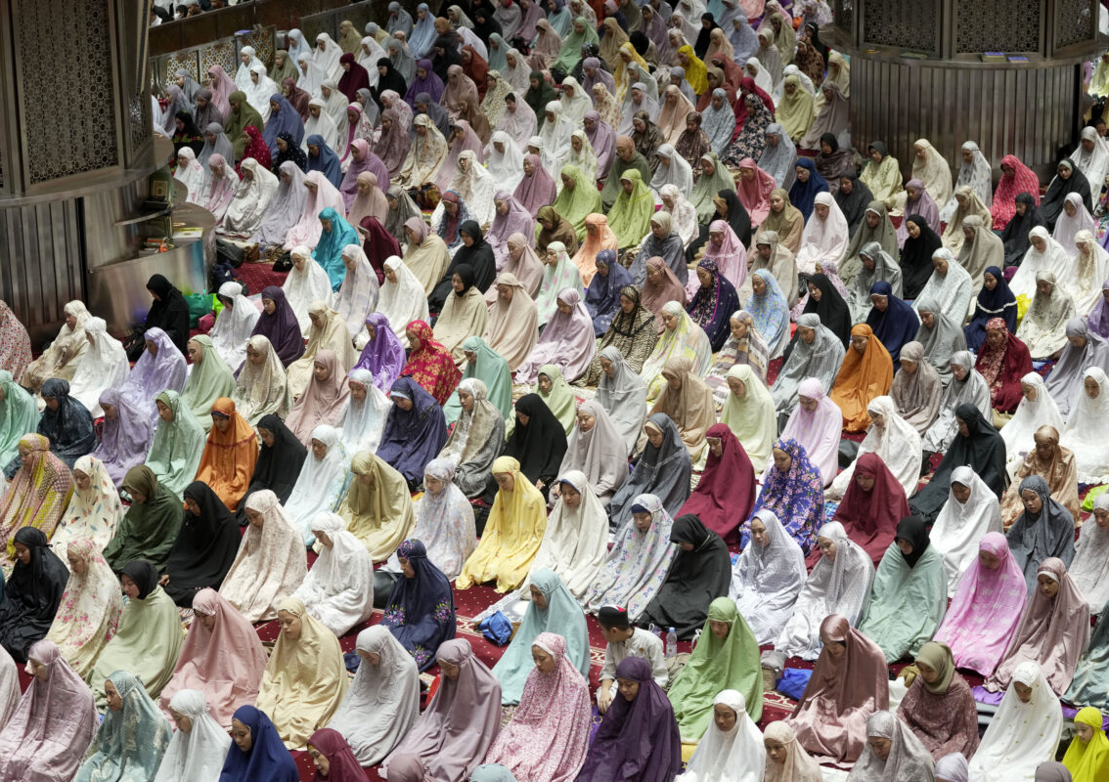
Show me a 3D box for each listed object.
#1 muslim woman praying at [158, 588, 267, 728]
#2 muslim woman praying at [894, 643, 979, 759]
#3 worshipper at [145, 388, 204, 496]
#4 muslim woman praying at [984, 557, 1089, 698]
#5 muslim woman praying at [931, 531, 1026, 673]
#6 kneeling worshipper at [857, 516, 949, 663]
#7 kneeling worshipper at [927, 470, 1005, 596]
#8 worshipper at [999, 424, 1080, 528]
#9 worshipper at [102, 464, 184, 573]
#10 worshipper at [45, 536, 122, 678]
[{"bbox_3d":[-2.247,1.678,14.908,0.527,0.804,0.733,10,21,29],"label":"muslim woman praying"},{"bbox_3d":[2.392,1.889,14.216,0.474,0.730,0.628,10,21,29],"label":"muslim woman praying"},{"bbox_3d":[-3.027,0.382,18.227,0.470,0.820,0.640,8,19,26],"label":"worshipper"},{"bbox_3d":[3.076,1.429,14.471,0.556,0.798,0.735,11,22,32],"label":"muslim woman praying"},{"bbox_3d":[2.771,1.310,14.814,0.526,0.815,0.724,12,22,33],"label":"muslim woman praying"},{"bbox_3d":[2.294,1.260,14.995,0.520,0.845,0.690,9,17,34],"label":"kneeling worshipper"},{"bbox_3d":[2.930,0.968,16.230,0.520,0.817,0.690,9,17,34],"label":"kneeling worshipper"},{"bbox_3d":[3.496,0.605,16.375,0.529,0.773,0.693,9,21,28],"label":"worshipper"},{"bbox_3d":[-3.151,0.911,17.304,0.474,0.777,0.665,10,21,29],"label":"worshipper"},{"bbox_3d":[-3.102,1.351,15.152,0.480,0.800,0.660,8,19,27],"label":"worshipper"}]

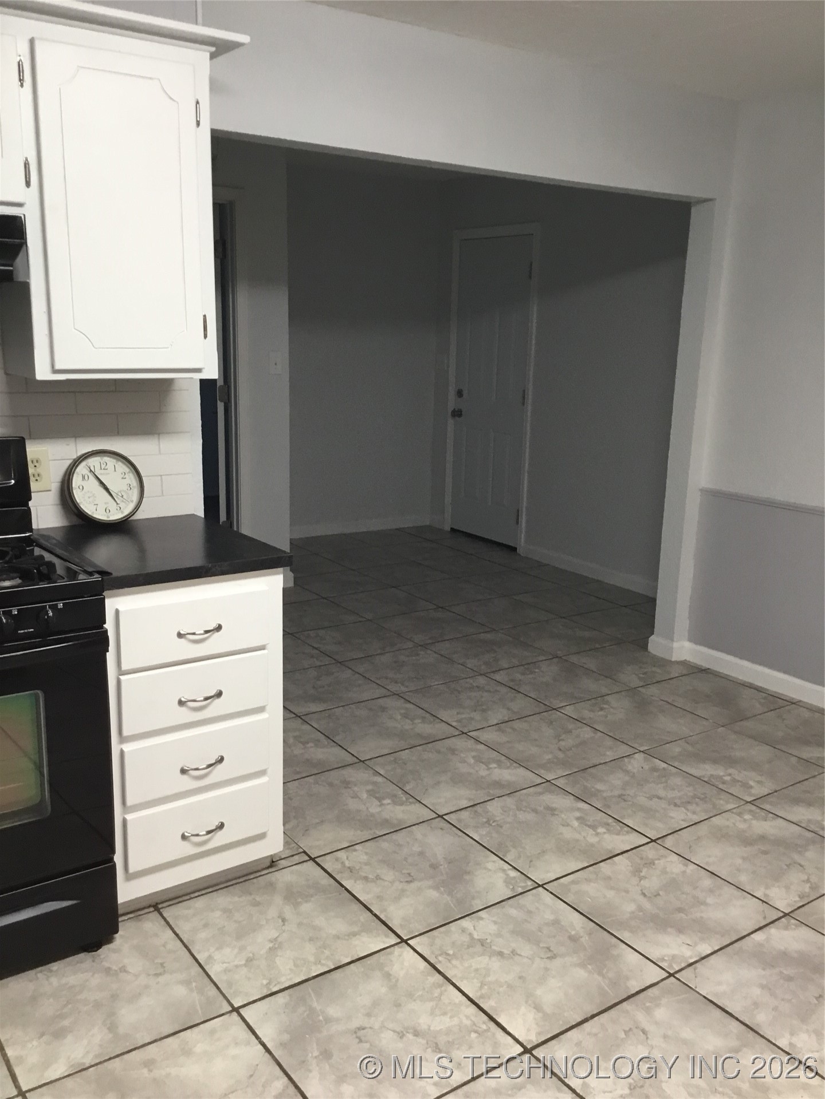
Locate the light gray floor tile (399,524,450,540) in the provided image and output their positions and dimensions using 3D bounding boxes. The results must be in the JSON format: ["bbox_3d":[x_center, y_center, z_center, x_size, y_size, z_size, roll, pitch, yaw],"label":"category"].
[{"bbox_3d":[0.126,-0.118,7.159,0.319,0.012,0.452,-7,16,-35],"label":"light gray floor tile"}]

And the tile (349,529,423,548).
[{"bbox_3d":[-0.194,-0.073,6.934,0.449,0.012,0.412,-7,16,-35],"label":"tile"}]

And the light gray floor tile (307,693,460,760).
[{"bbox_3d":[-0.118,0.672,3.740,0.450,0.010,0.450,-7,16,-35],"label":"light gray floor tile"}]

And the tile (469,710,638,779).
[{"bbox_3d":[0.518,0.719,3.638,0.449,0.012,0.449,-7,16,-35],"label":"tile"}]

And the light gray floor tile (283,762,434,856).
[{"bbox_3d":[-0.228,0.812,3.109,0.452,0.012,0.452,-7,16,-35],"label":"light gray floor tile"}]

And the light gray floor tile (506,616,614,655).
[{"bbox_3d":[0.739,0.436,4.867,0.451,0.012,0.451,-7,16,-35],"label":"light gray floor tile"}]

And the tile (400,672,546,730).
[{"bbox_3d":[0.254,0.624,3.988,0.452,0.012,0.452,-7,16,-35],"label":"tile"}]

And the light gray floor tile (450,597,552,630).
[{"bbox_3d":[0.474,0.343,5.227,0.452,0.012,0.452,-7,16,-35],"label":"light gray floor tile"}]

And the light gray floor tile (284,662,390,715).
[{"bbox_3d":[-0.381,0.579,4.102,0.450,0.010,0.450,-7,16,-35],"label":"light gray floor tile"}]

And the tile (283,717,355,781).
[{"bbox_3d":[-0.489,0.719,3.473,0.451,0.012,0.451,-7,16,-35],"label":"tile"}]

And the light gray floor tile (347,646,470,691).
[{"bbox_3d":[-0.008,0.532,4.361,0.450,0.010,0.450,-7,16,-35],"label":"light gray floor tile"}]

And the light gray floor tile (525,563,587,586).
[{"bbox_3d":[0.898,0.162,6.081,0.303,0.012,0.449,-7,16,-35],"label":"light gray floor tile"}]

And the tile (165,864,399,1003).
[{"bbox_3d":[-0.338,0.956,2.498,0.449,0.012,0.449,-7,16,-35],"label":"tile"}]

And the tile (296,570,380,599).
[{"bbox_3d":[-0.424,0.205,5.691,0.452,0.012,0.452,-7,16,-35],"label":"tile"}]

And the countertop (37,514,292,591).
[{"bbox_3d":[-0.669,-0.006,2.582,0.478,0.034,0.605,-7,16,-35],"label":"countertop"}]

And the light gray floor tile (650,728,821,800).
[{"bbox_3d":[1.153,0.762,3.526,0.451,0.012,0.451,-7,16,-35],"label":"light gray floor tile"}]

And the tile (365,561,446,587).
[{"bbox_3d":[-0.048,0.157,5.952,0.451,0.012,0.451,-7,16,-35],"label":"tile"}]

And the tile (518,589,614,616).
[{"bbox_3d":[0.851,0.295,5.486,0.451,0.012,0.451,-7,16,-35],"label":"tile"}]

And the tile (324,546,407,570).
[{"bbox_3d":[-0.315,0.064,6.327,0.449,0.012,0.449,-7,16,-35],"label":"tile"}]

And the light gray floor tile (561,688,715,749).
[{"bbox_3d":[0.889,0.668,3.885,0.452,0.012,0.452,-7,16,-35],"label":"light gray floor tile"}]

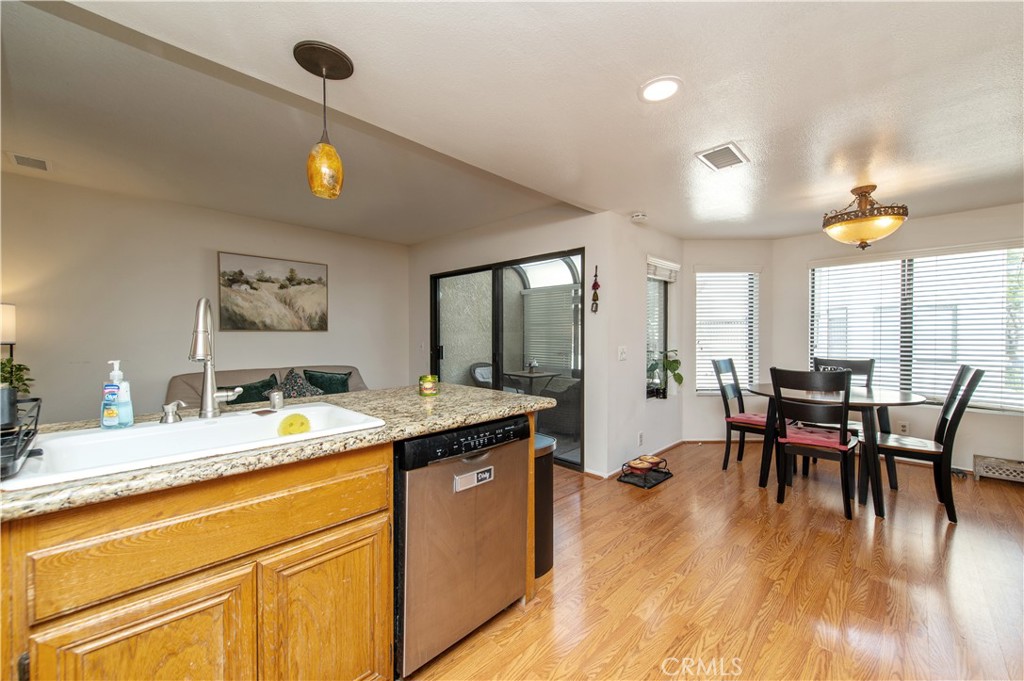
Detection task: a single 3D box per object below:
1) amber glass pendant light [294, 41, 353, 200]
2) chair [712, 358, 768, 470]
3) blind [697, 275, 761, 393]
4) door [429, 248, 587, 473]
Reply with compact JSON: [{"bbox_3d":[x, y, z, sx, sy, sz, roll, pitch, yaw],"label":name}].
[{"bbox_3d":[-0.722,-0.815,1.524,0.200,0.535,0.200,0,1,45],"label":"amber glass pendant light"},{"bbox_3d":[2.192,0.680,3.584,0.450,0.990,0.595,0,1,-42],"label":"chair"},{"bbox_3d":[2.454,-0.091,4.520,0.750,1.385,0.060,0,0,0],"label":"blind"},{"bbox_3d":[-0.187,0.162,4.420,2.415,2.010,0.110,0,1,45],"label":"door"}]

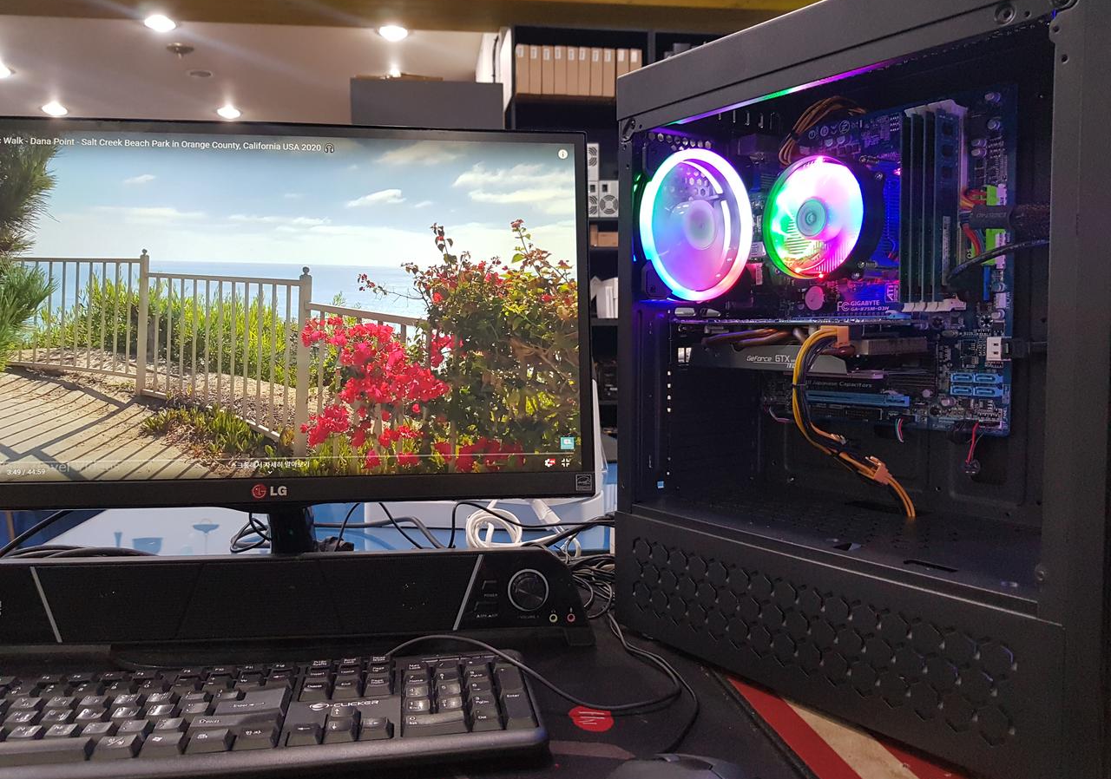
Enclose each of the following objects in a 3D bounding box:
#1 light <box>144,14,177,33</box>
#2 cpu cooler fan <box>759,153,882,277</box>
[{"bbox_3d":[-1.978,-1.839,4.184,0.155,0.040,0.155,-1,4,-9],"label":"light"},{"bbox_3d":[0.217,-0.132,0.655,0.056,0.093,0.093,-4,5,-37],"label":"cpu cooler fan"}]

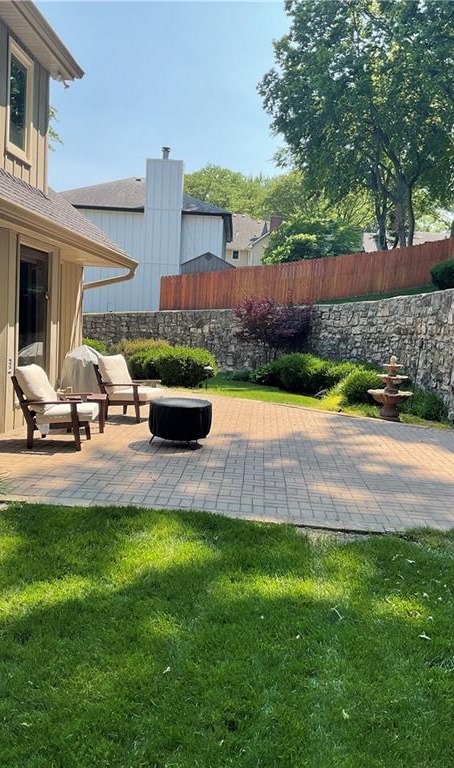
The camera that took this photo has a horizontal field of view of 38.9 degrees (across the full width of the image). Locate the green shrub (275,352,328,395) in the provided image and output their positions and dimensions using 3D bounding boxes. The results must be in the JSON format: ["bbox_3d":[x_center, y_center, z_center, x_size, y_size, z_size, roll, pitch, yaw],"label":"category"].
[{"bbox_3d":[1.733,-0.307,14.290,1.120,0.870,1.100,4,6,7],"label":"green shrub"}]

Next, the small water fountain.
[{"bbox_3d":[2.744,0.057,10.611,0.760,1.090,0.760,5,6,14],"label":"small water fountain"}]

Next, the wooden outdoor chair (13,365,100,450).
[{"bbox_3d":[-1.900,0.225,7.284,0.890,0.910,0.740,3,6,-3],"label":"wooden outdoor chair"}]

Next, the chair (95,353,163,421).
[{"bbox_3d":[-1.392,0.036,9.254,0.880,0.910,0.740,4,6,12],"label":"chair"}]

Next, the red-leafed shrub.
[{"bbox_3d":[1.224,-1.196,16.358,1.950,2.100,1.800,4,6,4],"label":"red-leafed shrub"}]

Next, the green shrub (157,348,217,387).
[{"bbox_3d":[-0.857,-0.432,13.998,1.300,0.860,1.200,3,6,-4],"label":"green shrub"}]

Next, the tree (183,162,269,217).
[{"bbox_3d":[-0.633,-10.729,50.649,8.500,12.745,8.500,3,6,0],"label":"tree"}]

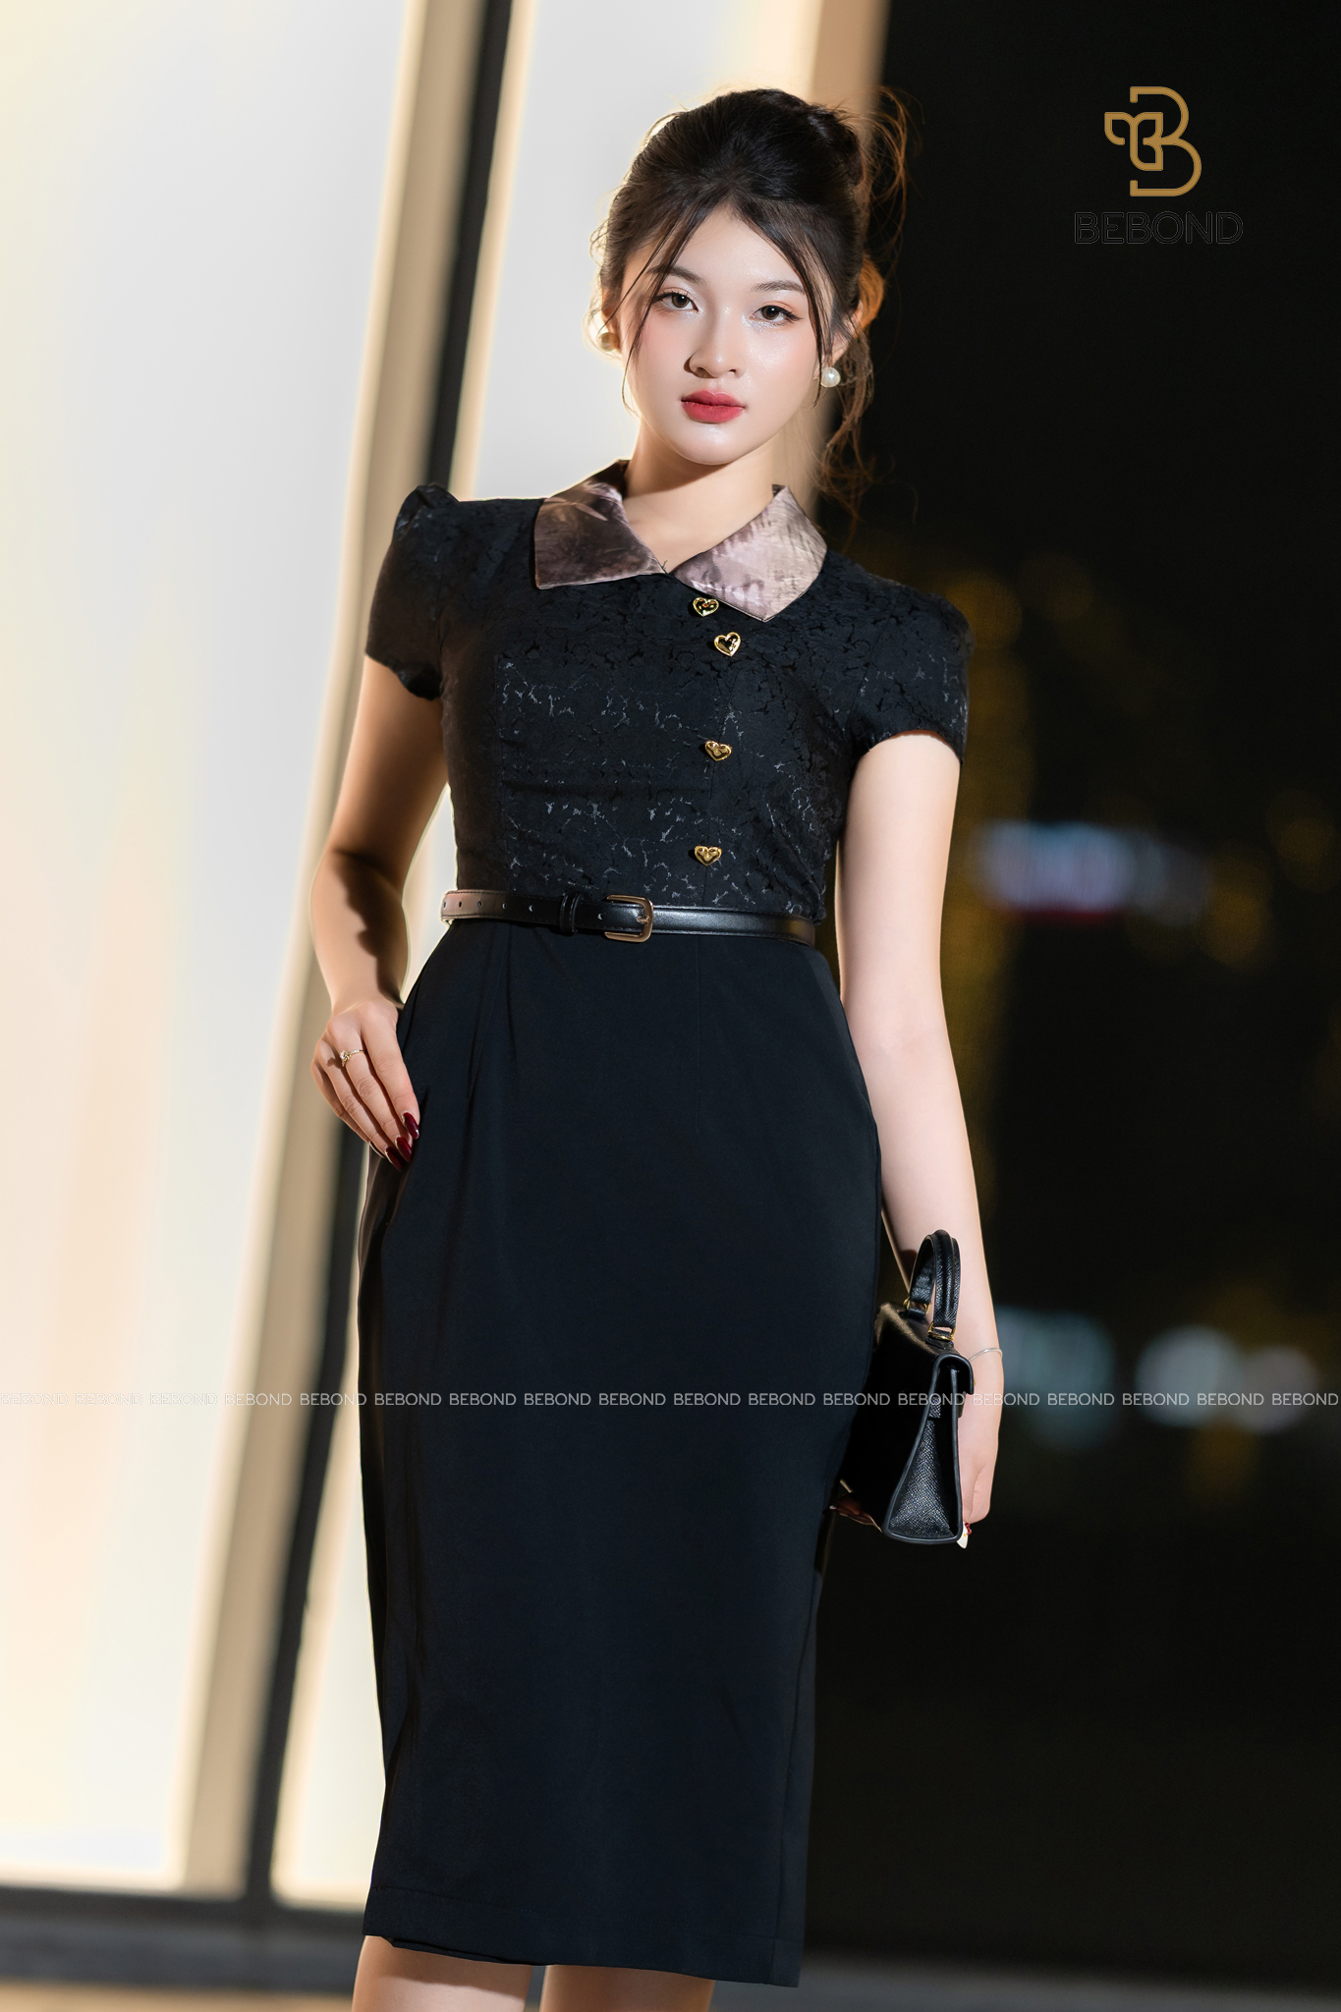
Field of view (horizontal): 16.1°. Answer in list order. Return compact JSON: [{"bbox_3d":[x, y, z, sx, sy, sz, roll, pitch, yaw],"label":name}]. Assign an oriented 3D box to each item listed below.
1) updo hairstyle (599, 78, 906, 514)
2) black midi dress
[{"bbox_3d":[0.050,-0.468,3.120,0.195,0.270,0.235,7,3,9],"label":"updo hairstyle"},{"bbox_3d":[-0.033,0.140,3.140,0.405,1.000,0.275,5,-2,8],"label":"black midi dress"}]

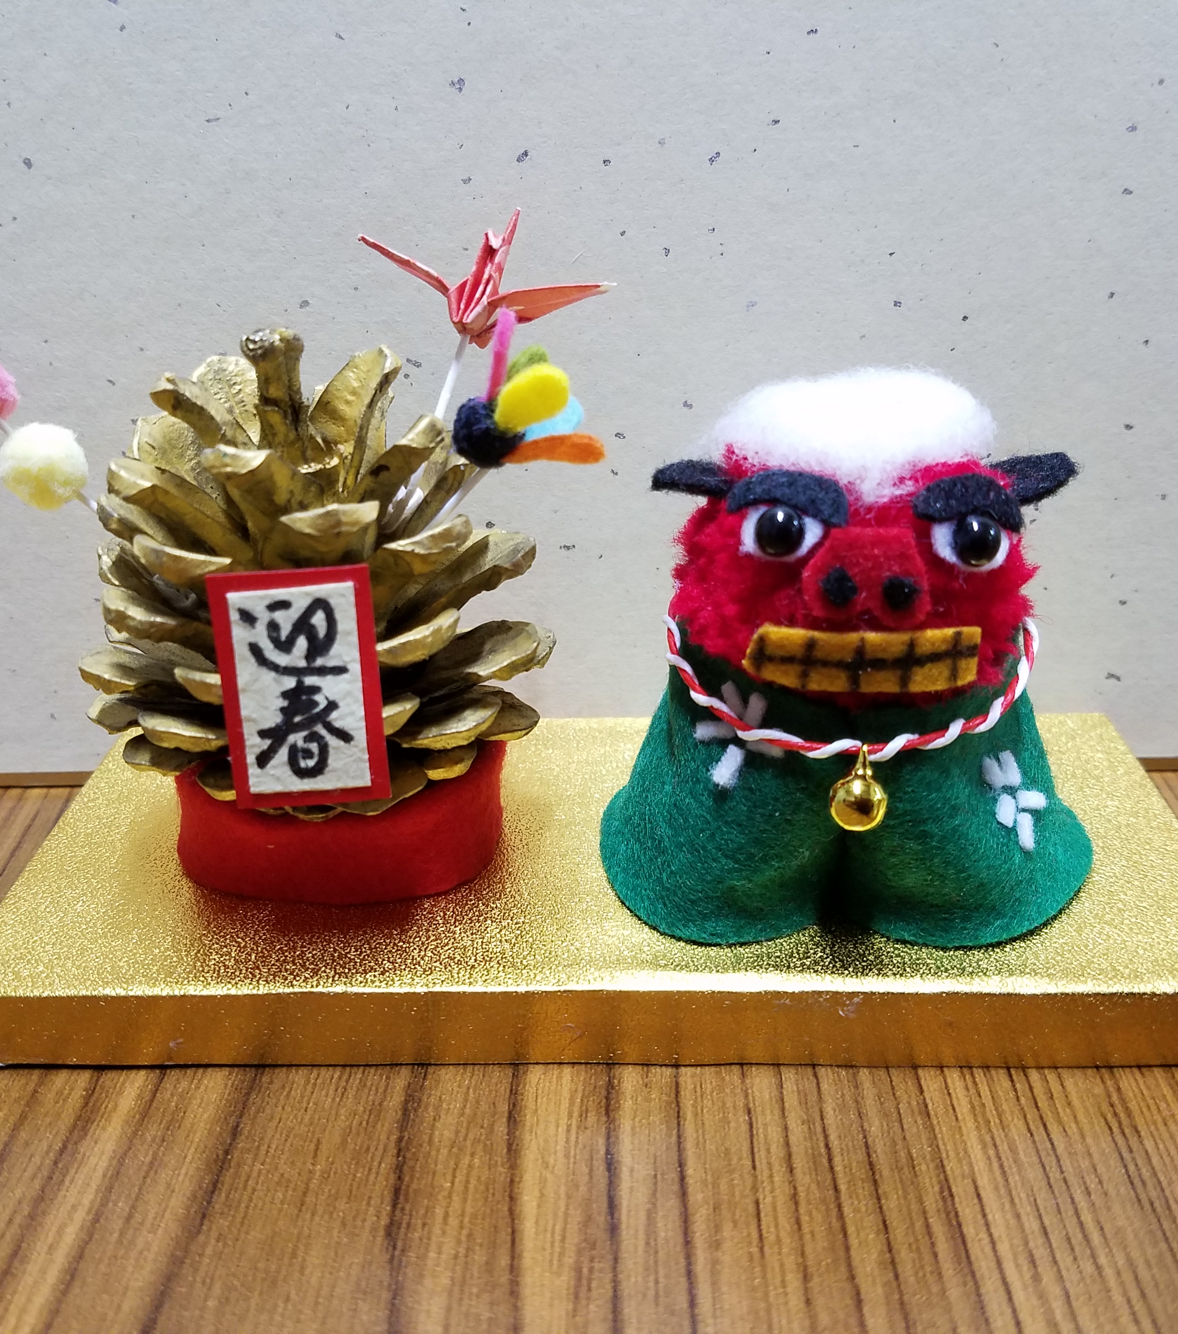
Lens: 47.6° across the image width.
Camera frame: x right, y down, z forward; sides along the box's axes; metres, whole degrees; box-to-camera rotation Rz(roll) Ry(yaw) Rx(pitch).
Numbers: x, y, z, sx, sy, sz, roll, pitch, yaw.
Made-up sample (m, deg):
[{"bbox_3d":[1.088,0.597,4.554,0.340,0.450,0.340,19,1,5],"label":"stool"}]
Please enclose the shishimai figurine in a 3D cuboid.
[{"bbox_3d":[0.034,-0.006,0.172,0.067,0.066,0.051,-1,26,2],"label":"shishimai figurine"}]

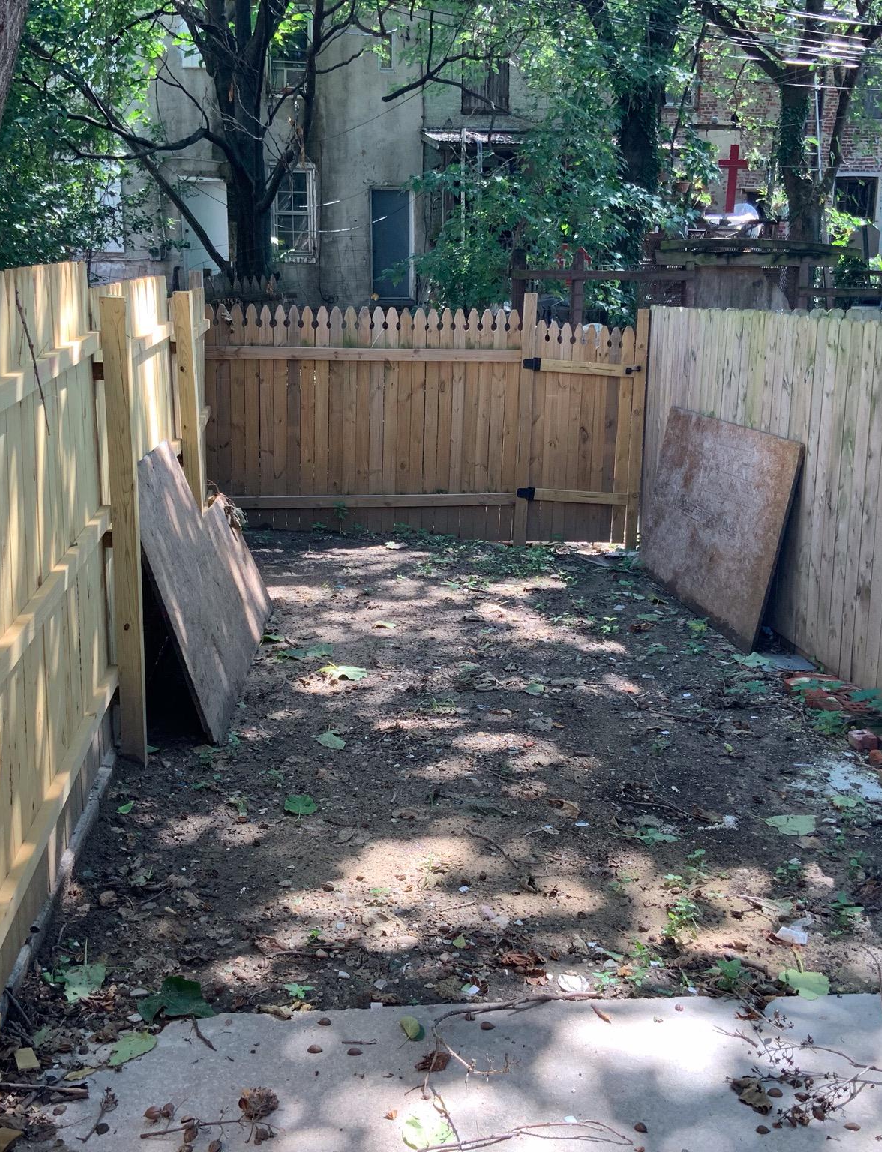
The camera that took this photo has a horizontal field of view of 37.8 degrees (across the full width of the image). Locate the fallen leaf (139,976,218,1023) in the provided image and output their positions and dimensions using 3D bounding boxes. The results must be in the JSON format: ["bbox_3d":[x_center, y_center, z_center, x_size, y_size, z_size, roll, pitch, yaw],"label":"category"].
[{"bbox_3d":[-0.665,1.060,3.225,0.190,0.045,0.160,1,12,0],"label":"fallen leaf"}]

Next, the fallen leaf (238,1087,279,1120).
[{"bbox_3d":[-0.418,1.213,2.953,0.090,0.045,0.080,0,12,-6],"label":"fallen leaf"}]

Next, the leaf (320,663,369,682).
[{"bbox_3d":[-0.451,0.453,6.046,0.220,0.050,0.190,1,12,0],"label":"leaf"}]

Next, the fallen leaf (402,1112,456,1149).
[{"bbox_3d":[-0.026,1.246,2.886,0.115,0.020,0.115,0,12,-3],"label":"fallen leaf"}]

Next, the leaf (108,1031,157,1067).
[{"bbox_3d":[-0.761,1.171,3.182,0.080,0.020,0.145,12,17,42],"label":"leaf"}]

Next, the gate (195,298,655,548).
[{"bbox_3d":[-0.083,-1.132,9.409,3.215,1.800,0.140,-1,12,-6],"label":"gate"}]

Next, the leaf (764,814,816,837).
[{"bbox_3d":[1.194,0.851,4.392,0.178,0.020,0.165,1,12,0],"label":"leaf"}]

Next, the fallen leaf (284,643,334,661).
[{"bbox_3d":[-0.656,0.375,6.395,0.235,0.050,0.190,1,12,0],"label":"fallen leaf"}]

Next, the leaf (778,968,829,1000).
[{"bbox_3d":[0.996,1.117,3.529,0.115,0.030,0.130,-3,13,-17],"label":"leaf"}]

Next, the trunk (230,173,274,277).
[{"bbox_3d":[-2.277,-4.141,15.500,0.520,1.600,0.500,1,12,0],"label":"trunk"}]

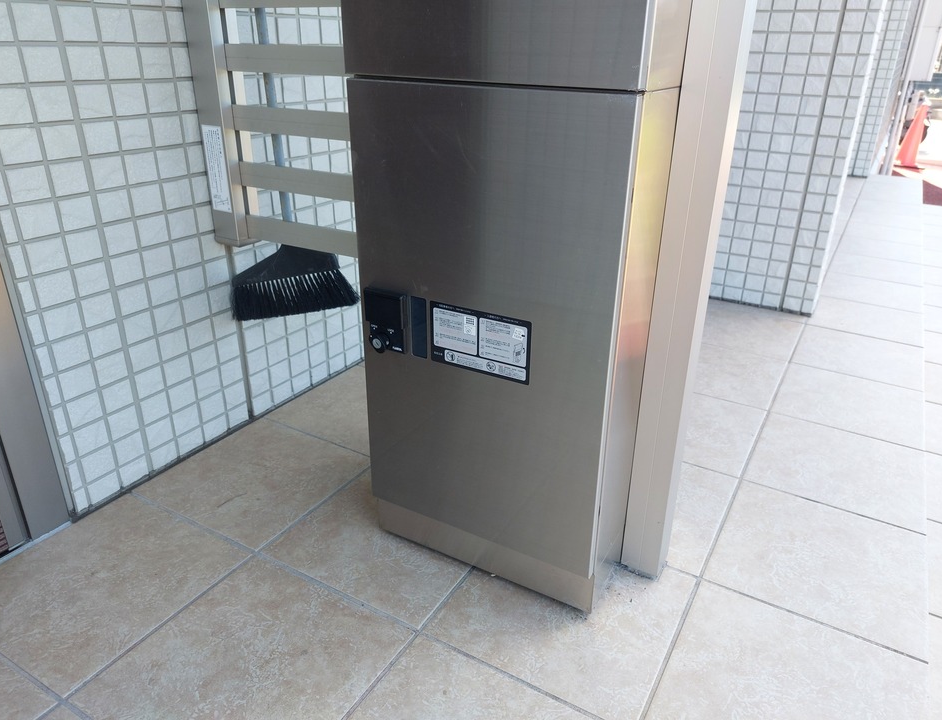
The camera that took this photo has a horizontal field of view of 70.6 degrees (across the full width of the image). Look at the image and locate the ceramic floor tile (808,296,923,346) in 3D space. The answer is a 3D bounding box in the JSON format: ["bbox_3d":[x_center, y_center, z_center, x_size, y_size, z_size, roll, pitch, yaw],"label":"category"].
[{"bbox_3d":[1.171,-0.117,1.982,0.285,0.010,0.296,15,28,28],"label":"ceramic floor tile"}]

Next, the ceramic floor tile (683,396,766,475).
[{"bbox_3d":[0.445,0.138,1.409,0.296,0.010,0.296,15,28,28],"label":"ceramic floor tile"}]

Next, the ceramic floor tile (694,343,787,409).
[{"bbox_3d":[0.601,0.032,1.643,0.296,0.010,0.296,15,28,28],"label":"ceramic floor tile"}]

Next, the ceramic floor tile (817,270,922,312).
[{"bbox_3d":[1.328,-0.224,2.217,0.285,0.010,0.296,15,28,28],"label":"ceramic floor tile"}]

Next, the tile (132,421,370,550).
[{"bbox_3d":[-0.388,0.216,1.233,0.309,0.010,0.296,15,28,28],"label":"tile"}]

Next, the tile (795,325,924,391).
[{"bbox_3d":[1.014,-0.010,1.747,0.285,0.010,0.296,15,28,28],"label":"tile"}]

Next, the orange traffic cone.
[{"bbox_3d":[5.233,-2.627,7.790,0.370,0.700,0.370,15,28,28],"label":"orange traffic cone"}]

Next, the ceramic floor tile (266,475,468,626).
[{"bbox_3d":[-0.123,0.283,1.084,0.296,0.010,0.296,15,28,28],"label":"ceramic floor tile"}]

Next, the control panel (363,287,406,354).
[{"bbox_3d":[-0.116,-0.050,0.894,0.061,0.085,0.020,14,28,27],"label":"control panel"}]

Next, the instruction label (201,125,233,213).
[{"bbox_3d":[-0.440,-0.330,1.155,0.048,0.144,0.001,15,28,28],"label":"instruction label"}]

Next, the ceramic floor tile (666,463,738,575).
[{"bbox_3d":[0.289,0.244,1.176,0.296,0.010,0.296,15,28,28],"label":"ceramic floor tile"}]

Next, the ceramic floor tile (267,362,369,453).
[{"bbox_3d":[-0.233,0.109,1.468,0.313,0.010,0.296,15,28,28],"label":"ceramic floor tile"}]

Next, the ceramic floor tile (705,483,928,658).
[{"bbox_3d":[0.540,0.308,1.038,0.284,0.010,0.296,15,28,28],"label":"ceramic floor tile"}]

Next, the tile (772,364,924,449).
[{"bbox_3d":[0.858,0.097,1.512,0.285,0.010,0.296,15,28,28],"label":"tile"}]

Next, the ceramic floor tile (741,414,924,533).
[{"bbox_3d":[0.701,0.203,1.277,0.285,0.010,0.296,15,28,28],"label":"ceramic floor tile"}]

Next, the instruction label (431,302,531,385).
[{"bbox_3d":[0.010,-0.022,0.840,0.145,0.083,0.002,14,28,27],"label":"instruction label"}]

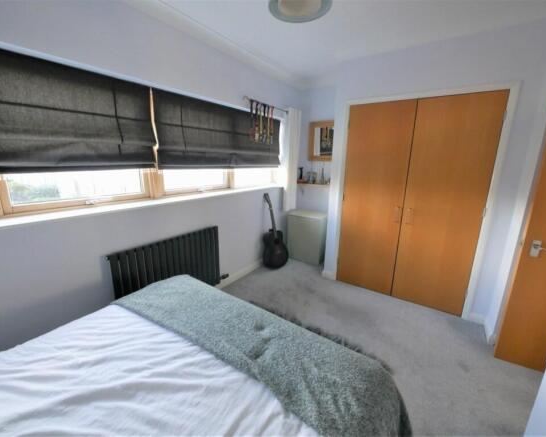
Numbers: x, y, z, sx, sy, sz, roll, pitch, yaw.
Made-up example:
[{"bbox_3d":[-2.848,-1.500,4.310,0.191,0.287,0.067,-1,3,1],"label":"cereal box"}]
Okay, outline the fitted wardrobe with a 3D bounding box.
[{"bbox_3d":[1.479,-0.165,2.595,1.240,2.000,0.600,10,17,36],"label":"fitted wardrobe"}]

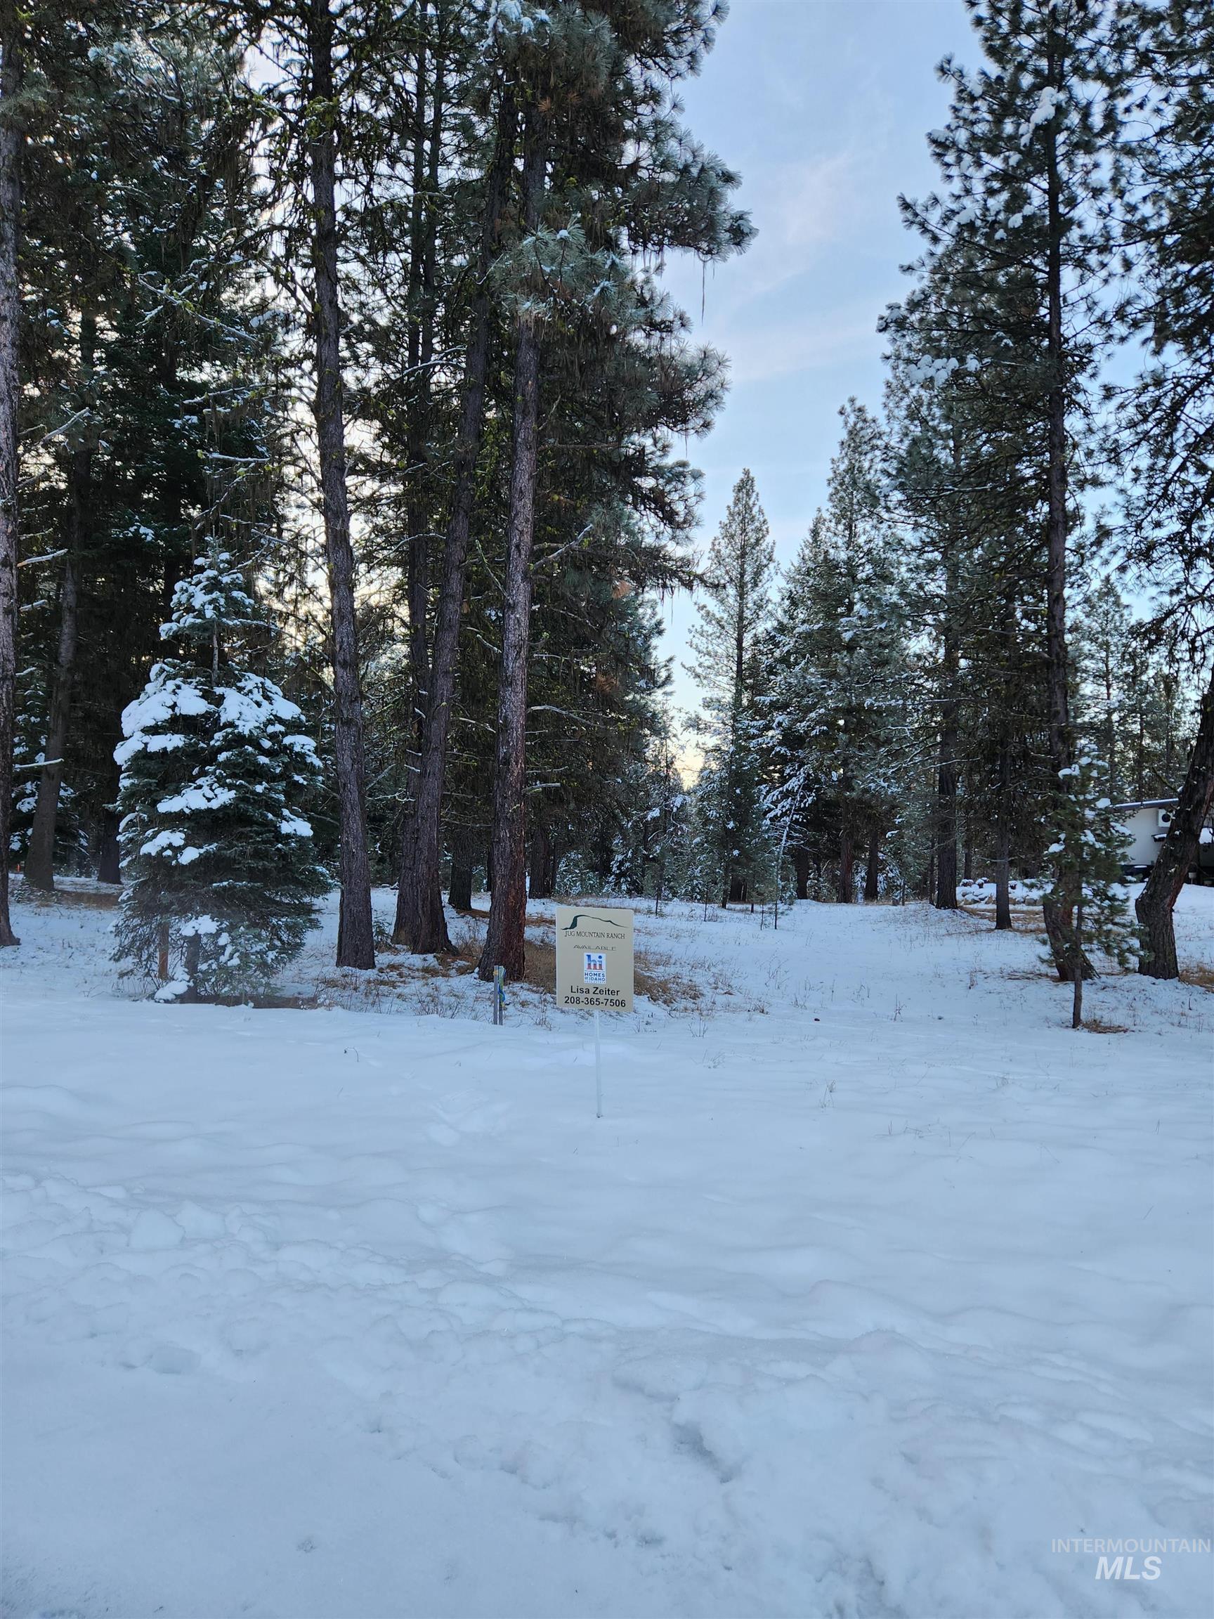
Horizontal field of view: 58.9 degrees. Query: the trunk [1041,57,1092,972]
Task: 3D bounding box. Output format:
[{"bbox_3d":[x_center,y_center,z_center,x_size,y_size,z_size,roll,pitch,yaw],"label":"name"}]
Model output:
[{"bbox_3d":[5.306,-3.485,12.431,0.600,10.950,0.500,0,-1,0],"label":"trunk"}]

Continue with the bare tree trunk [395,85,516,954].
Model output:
[{"bbox_3d":[-2.137,-4.147,15.148,1.600,12.301,0.800,0,-1,0],"label":"bare tree trunk"}]

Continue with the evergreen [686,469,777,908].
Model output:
[{"bbox_3d":[2.851,-2.789,24.621,2.050,10.046,2.000,0,-1,0],"label":"evergreen"}]

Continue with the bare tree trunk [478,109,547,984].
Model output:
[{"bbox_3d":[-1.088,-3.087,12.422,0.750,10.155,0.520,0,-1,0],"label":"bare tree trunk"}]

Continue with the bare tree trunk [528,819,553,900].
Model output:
[{"bbox_3d":[-1.606,1.208,26.023,0.600,1.957,0.570,0,-1,0],"label":"bare tree trunk"}]

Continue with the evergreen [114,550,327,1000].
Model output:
[{"bbox_3d":[-3.863,-0.359,10.754,2.100,4.506,2.050,0,-1,0],"label":"evergreen"}]

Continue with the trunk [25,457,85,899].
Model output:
[{"bbox_3d":[-12.351,-3.201,24.120,1.300,9.989,0.650,0,-1,0],"label":"trunk"}]

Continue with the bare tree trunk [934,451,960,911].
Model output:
[{"bbox_3d":[7.819,-3.098,24.629,0.590,10.779,0.500,0,-1,0],"label":"bare tree trunk"}]

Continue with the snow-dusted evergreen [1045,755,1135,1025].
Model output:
[{"bbox_3d":[4.190,0.693,9.328,0.770,2.344,0.750,0,-1,0],"label":"snow-dusted evergreen"}]

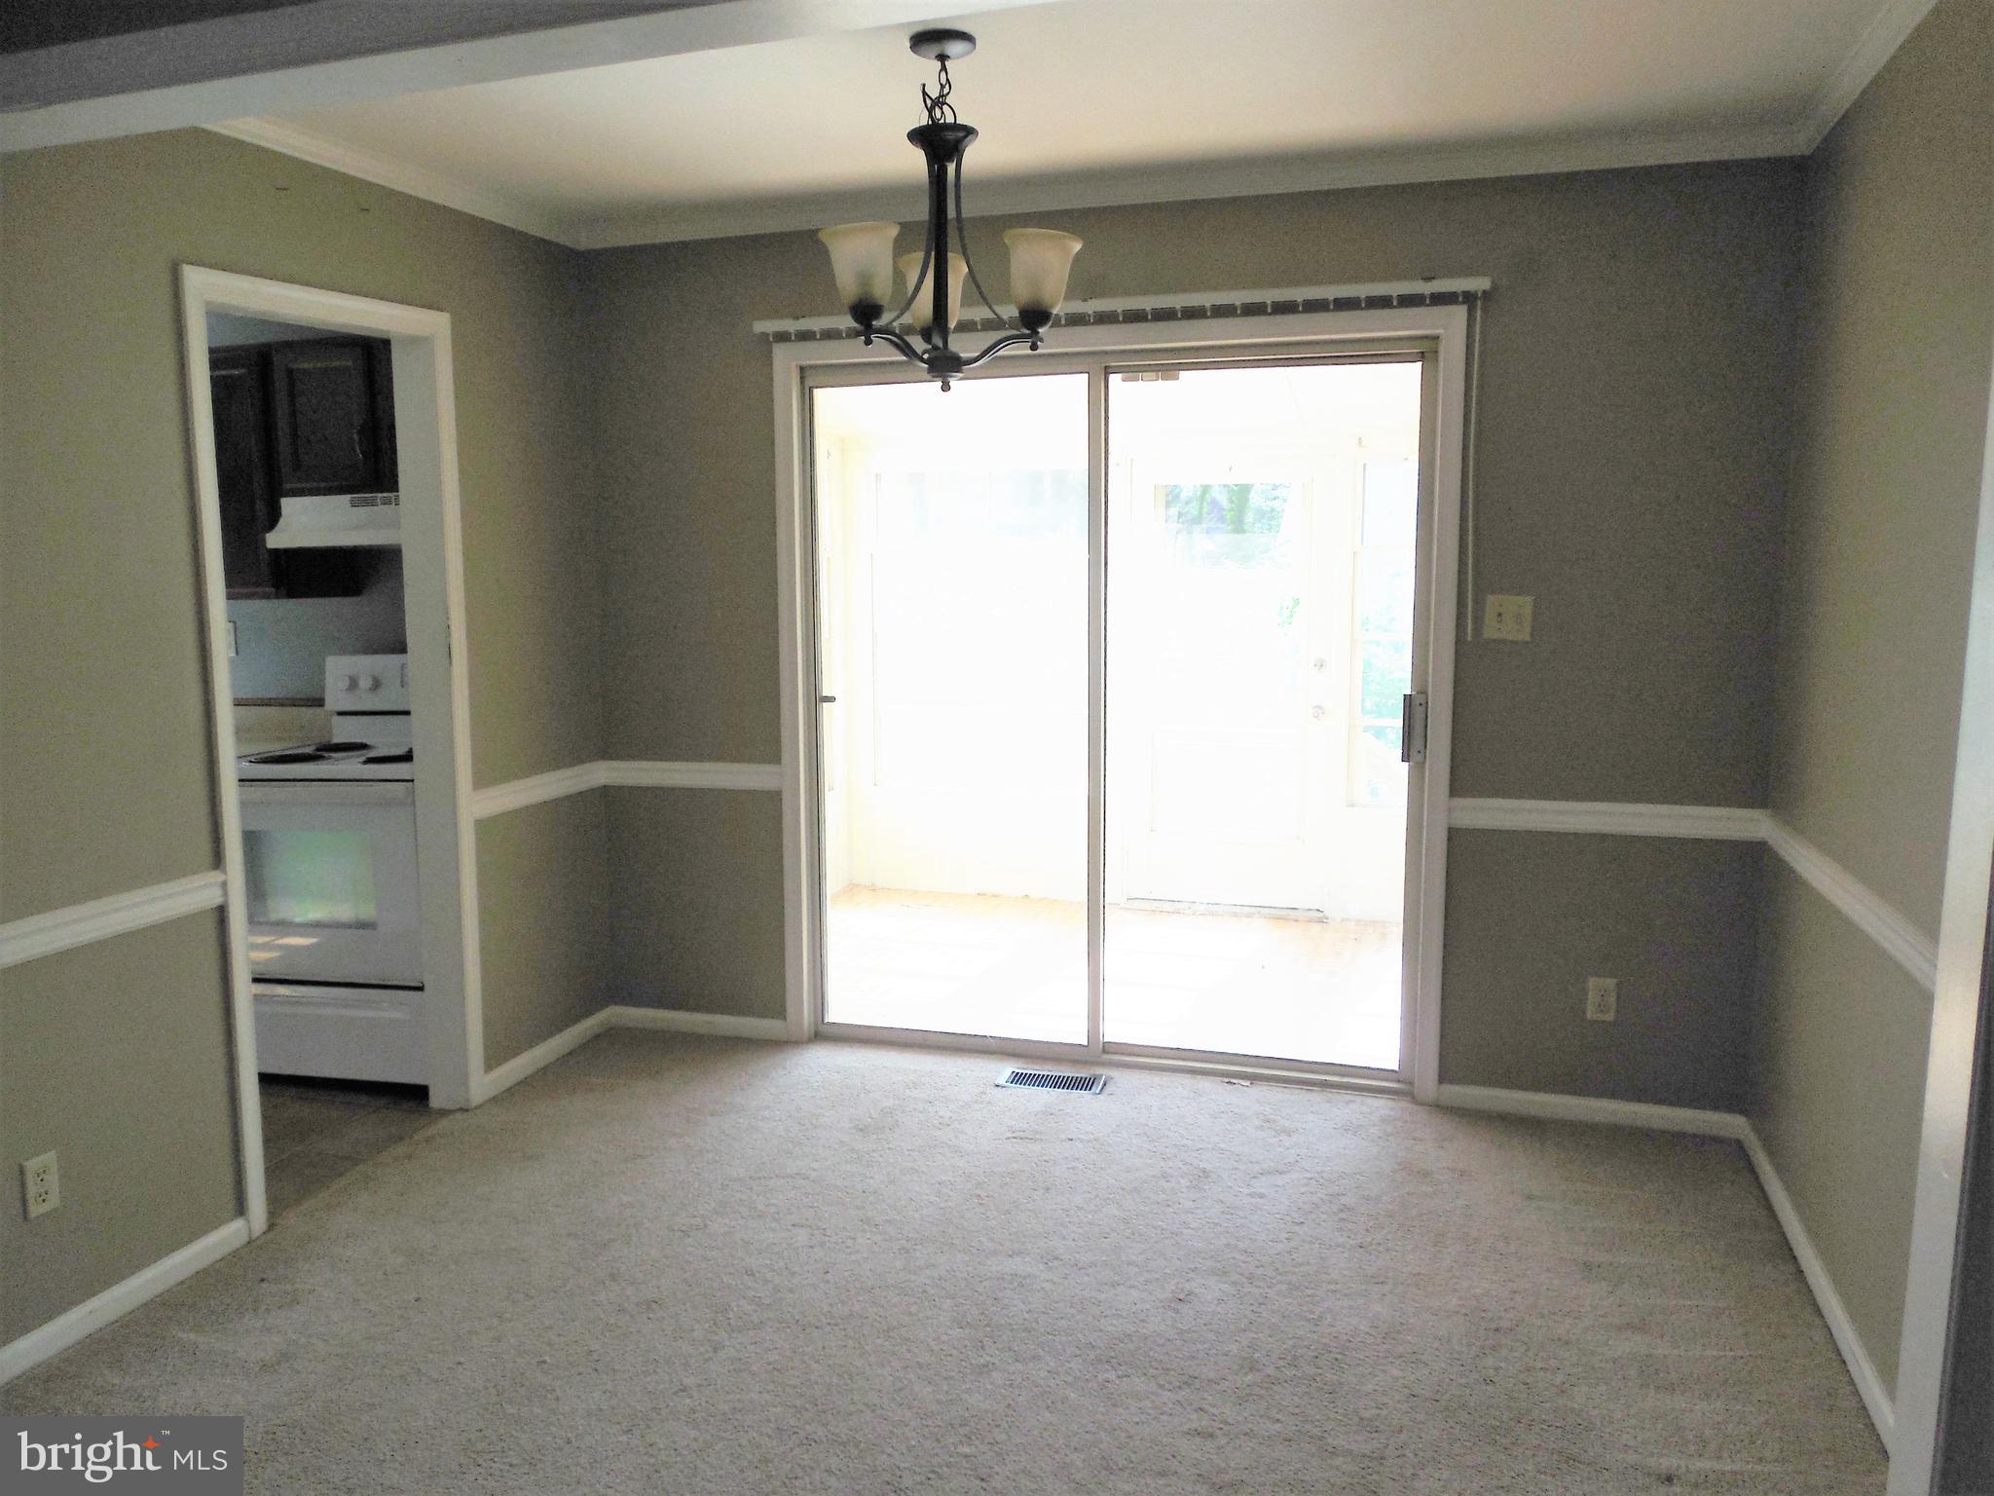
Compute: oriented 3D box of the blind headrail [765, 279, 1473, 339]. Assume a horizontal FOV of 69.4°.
[{"bbox_3d":[0.261,-1.166,3.870,2.020,0.065,0.060,2,8,18],"label":"blind headrail"}]

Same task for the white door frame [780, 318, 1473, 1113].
[{"bbox_3d":[0.278,-0.110,4.080,1.930,2.100,0.100,2,8,18],"label":"white door frame"}]

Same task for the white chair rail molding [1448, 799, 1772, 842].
[{"bbox_3d":[1.544,0.184,3.674,0.750,0.078,0.022,2,8,18],"label":"white chair rail molding"}]

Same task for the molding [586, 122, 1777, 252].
[{"bbox_3d":[0.329,-1.473,3.822,3.270,0.072,0.070,2,8,18],"label":"molding"}]

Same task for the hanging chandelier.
[{"bbox_3d":[-0.093,-1.032,2.789,0.490,0.665,0.460,0,8,-2],"label":"hanging chandelier"}]

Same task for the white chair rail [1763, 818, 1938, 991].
[{"bbox_3d":[1.681,0.285,2.912,0.022,0.078,1.380,2,8,18],"label":"white chair rail"}]

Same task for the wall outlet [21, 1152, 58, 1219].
[{"bbox_3d":[-1.812,0.830,2.734,0.010,0.115,0.071,2,8,18],"label":"wall outlet"}]

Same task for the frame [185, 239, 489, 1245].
[{"bbox_3d":[-1.590,-0.018,3.468,0.140,2.100,0.810,2,8,18],"label":"frame"}]

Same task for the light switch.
[{"bbox_3d":[1.314,-0.332,3.689,0.117,0.115,0.010,2,8,18],"label":"light switch"}]

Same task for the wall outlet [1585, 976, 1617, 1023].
[{"bbox_3d":[1.570,0.652,3.739,0.071,0.115,0.010,2,8,18],"label":"wall outlet"}]

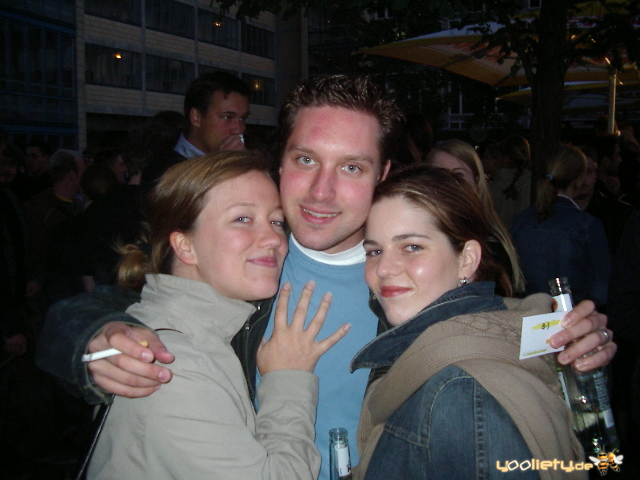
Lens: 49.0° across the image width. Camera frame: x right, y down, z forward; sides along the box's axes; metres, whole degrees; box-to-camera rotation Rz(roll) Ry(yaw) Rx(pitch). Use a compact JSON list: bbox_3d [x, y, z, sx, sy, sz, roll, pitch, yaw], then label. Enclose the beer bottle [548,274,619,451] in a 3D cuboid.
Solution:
[{"bbox_3d":[0.346,0.169,0.940,0.062,0.237,0.062,-13,-3,18],"label":"beer bottle"}]

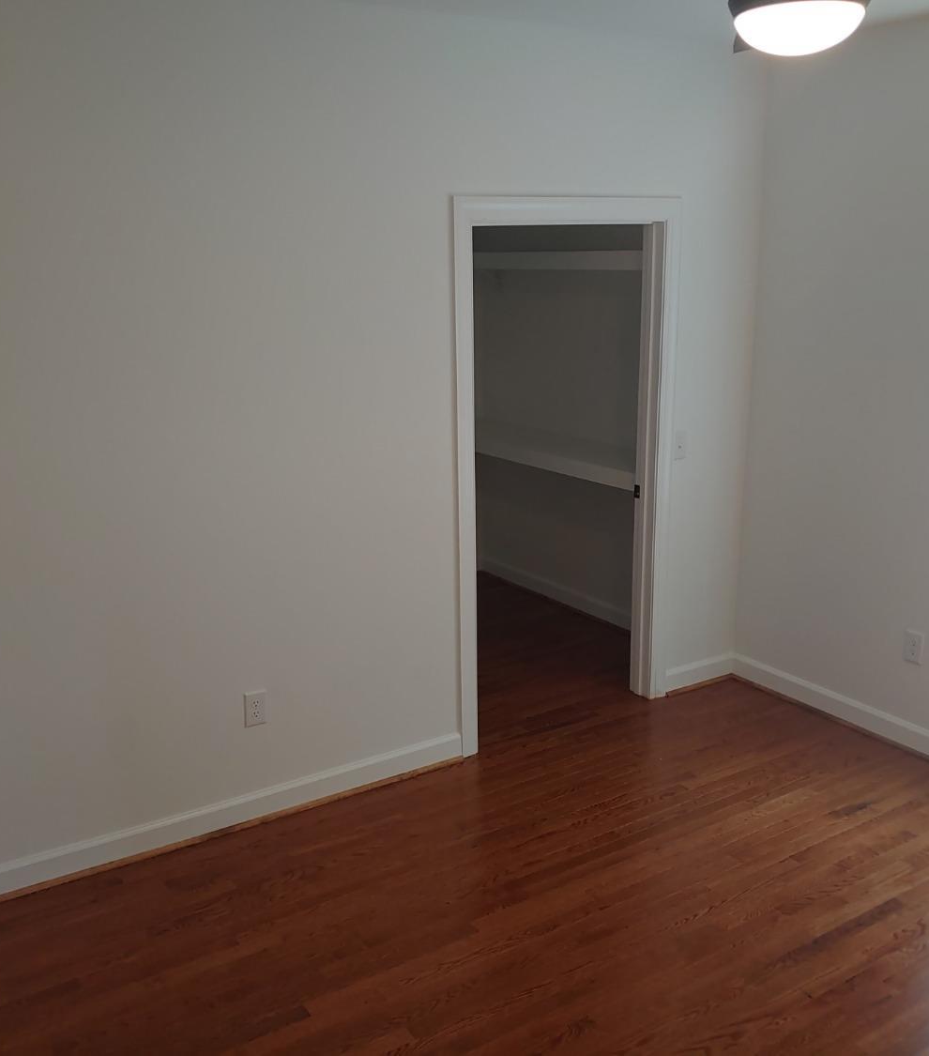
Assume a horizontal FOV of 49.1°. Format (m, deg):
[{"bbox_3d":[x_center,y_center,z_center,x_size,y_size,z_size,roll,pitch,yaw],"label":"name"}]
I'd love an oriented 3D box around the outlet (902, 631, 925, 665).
[{"bbox_3d":[1.750,0.467,3.958,0.009,0.122,0.078,-9,17,-30],"label":"outlet"}]

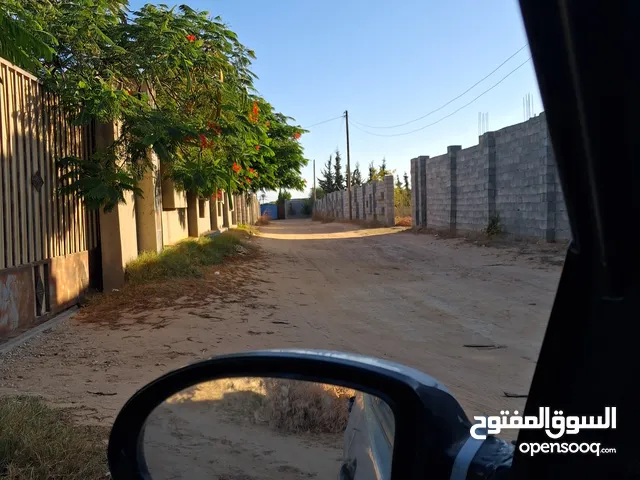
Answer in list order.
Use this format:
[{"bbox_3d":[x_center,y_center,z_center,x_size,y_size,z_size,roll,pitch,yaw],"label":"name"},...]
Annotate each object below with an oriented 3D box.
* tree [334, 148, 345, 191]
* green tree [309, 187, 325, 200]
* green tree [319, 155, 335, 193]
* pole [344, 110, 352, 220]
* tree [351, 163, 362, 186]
[{"bbox_3d":[2.270,-6.617,58.242,2.000,8.160,2.000,-2,3,-7],"label":"tree"},{"bbox_3d":[-0.454,-4.800,64.119,2.600,4.000,2.600,-2,3,-7],"label":"green tree"},{"bbox_3d":[1.195,-6.453,60.227,2.600,7.660,2.600,-2,3,-7],"label":"green tree"},{"bbox_3d":[2.042,-5.155,34.776,0.300,7.570,0.250,-3,3,-7],"label":"pole"},{"bbox_3d":[4.146,-5.369,54.179,2.000,6.040,2.000,-2,3,-7],"label":"tree"}]

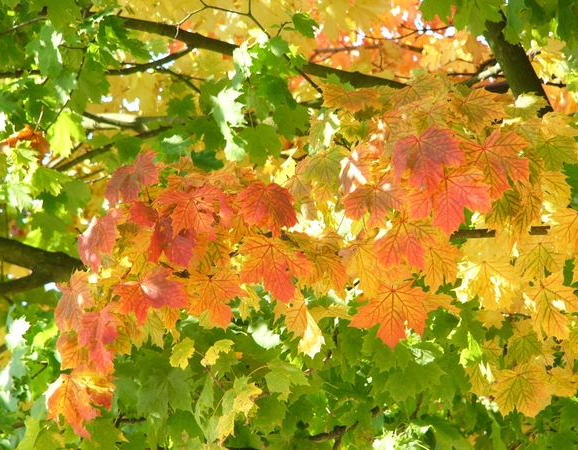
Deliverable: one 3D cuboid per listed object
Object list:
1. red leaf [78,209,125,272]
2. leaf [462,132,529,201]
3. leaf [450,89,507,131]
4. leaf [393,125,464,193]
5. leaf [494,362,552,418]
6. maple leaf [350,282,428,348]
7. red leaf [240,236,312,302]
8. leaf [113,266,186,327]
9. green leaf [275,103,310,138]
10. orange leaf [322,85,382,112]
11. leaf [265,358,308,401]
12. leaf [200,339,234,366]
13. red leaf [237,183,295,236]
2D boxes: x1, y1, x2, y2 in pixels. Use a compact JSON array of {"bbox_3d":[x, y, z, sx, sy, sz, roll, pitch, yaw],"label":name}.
[{"bbox_3d":[-0.328,0.027,8.000,0.086,0.111,0.040,3,-21,21],"label":"red leaf"},{"bbox_3d":[0.364,-0.105,7.800,0.111,0.113,0.040,-22,-14,-6],"label":"leaf"},{"bbox_3d":[0.356,-0.217,8.600,0.107,0.084,0.030,0,-35,0],"label":"leaf"},{"bbox_3d":[0.256,-0.122,8.400,0.129,0.125,0.030,0,-18,0],"label":"leaf"},{"bbox_3d":[0.439,0.309,8.600,0.109,0.099,0.025,0,-20,0],"label":"leaf"},{"bbox_3d":[0.169,0.153,7.750,0.132,0.112,0.040,0,-15,0],"label":"maple leaf"},{"bbox_3d":[-0.025,0.070,7.750,0.122,0.131,0.040,-18,-14,-5],"label":"red leaf"},{"bbox_3d":[-0.235,0.121,7.750,0.126,0.102,0.040,0,-15,-10],"label":"leaf"},{"bbox_3d":[0.005,-0.204,9.000,0.075,0.069,0.025,0,-15,0],"label":"green leaf"},{"bbox_3d":[0.117,-0.238,8.600,0.113,0.057,0.035,0,-50,0],"label":"orange leaf"},{"bbox_3d":[-0.005,0.290,8.600,0.079,0.079,0.030,0,-25,0],"label":"leaf"},{"bbox_3d":[-0.127,0.226,8.100,0.055,0.048,0.020,11,-20,4],"label":"leaf"},{"bbox_3d":[-0.038,-0.025,7.800,0.105,0.100,0.040,-8,-15,-2],"label":"red leaf"}]

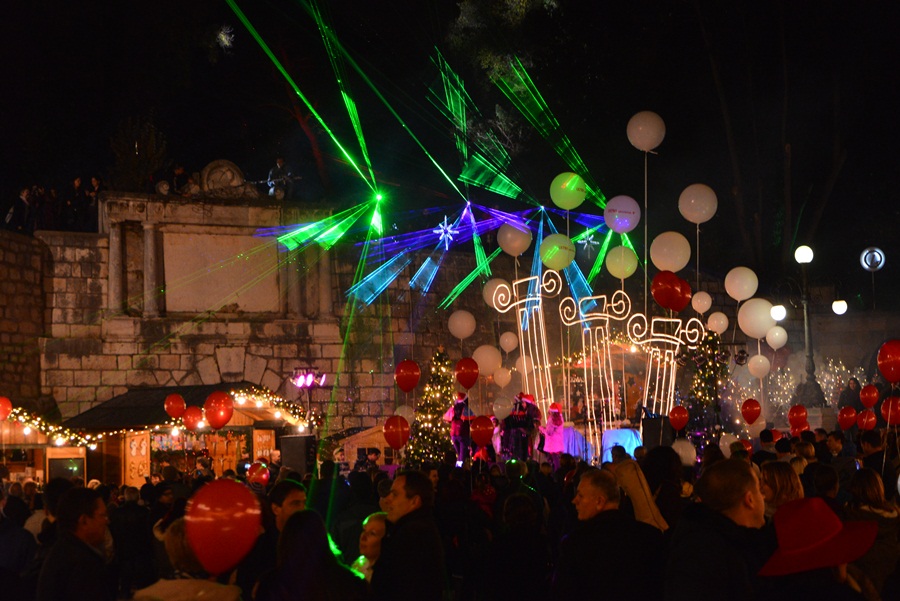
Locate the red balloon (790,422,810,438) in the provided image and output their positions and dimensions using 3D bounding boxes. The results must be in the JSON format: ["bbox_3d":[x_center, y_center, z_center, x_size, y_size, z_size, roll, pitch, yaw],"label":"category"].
[{"bbox_3d":[5.074,1.918,21.000,0.280,0.340,0.280,-2,-6,0],"label":"red balloon"}]

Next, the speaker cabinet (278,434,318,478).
[{"bbox_3d":[-2.752,2.928,26.187,0.520,1.000,0.500,-3,-6,16],"label":"speaker cabinet"}]

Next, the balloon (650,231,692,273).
[{"bbox_3d":[3.196,-0.702,21.000,0.580,0.620,0.580,-2,-6,0],"label":"balloon"}]

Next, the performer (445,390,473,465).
[{"bbox_3d":[0.161,2.601,27.193,0.450,1.740,0.550,3,-7,-35],"label":"performer"}]

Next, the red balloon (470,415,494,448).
[{"bbox_3d":[0.401,1.617,17.900,0.280,0.370,0.280,-2,-6,0],"label":"red balloon"}]

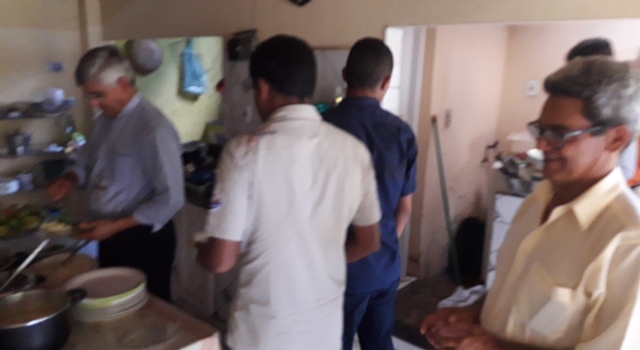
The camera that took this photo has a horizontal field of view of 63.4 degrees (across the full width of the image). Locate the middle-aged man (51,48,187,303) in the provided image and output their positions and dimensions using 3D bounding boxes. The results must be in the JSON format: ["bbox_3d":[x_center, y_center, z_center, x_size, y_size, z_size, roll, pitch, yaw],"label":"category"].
[{"bbox_3d":[-0.755,0.386,1.933,0.450,1.670,0.530,-9,16,-41],"label":"middle-aged man"}]

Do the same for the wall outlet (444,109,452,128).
[{"bbox_3d":[0.988,-0.434,3.980,0.020,0.120,0.080,12,16,40],"label":"wall outlet"}]

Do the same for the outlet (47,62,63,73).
[{"bbox_3d":[-2.410,-0.976,4.700,0.020,0.085,0.125,12,16,40],"label":"outlet"}]

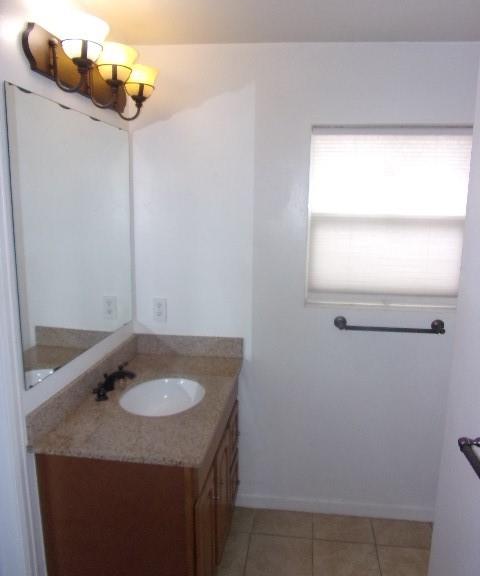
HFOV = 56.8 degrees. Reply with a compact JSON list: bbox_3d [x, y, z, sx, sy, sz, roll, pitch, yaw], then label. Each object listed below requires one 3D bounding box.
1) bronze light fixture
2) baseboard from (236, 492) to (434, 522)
[{"bbox_3d":[-0.486,-0.792,1.668,0.235,0.242,0.755,2,10,7],"label":"bronze light fixture"},{"bbox_3d":[0.520,1.173,2.365,1.082,0.080,0.019,2,10,7],"label":"baseboard"}]

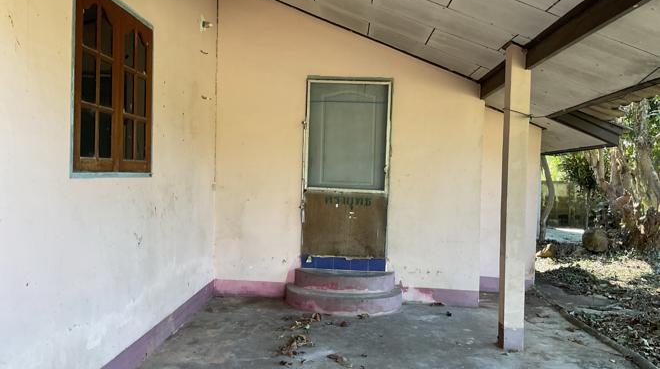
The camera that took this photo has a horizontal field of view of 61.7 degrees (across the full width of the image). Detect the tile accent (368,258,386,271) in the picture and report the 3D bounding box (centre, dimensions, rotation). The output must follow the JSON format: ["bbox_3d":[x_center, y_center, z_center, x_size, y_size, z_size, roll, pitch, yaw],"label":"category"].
[{"bbox_3d":[0.547,0.939,6.436,0.200,0.143,0.015,2,1,1],"label":"tile accent"}]

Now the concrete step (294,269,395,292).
[{"bbox_3d":[0.171,1.090,6.248,1.163,0.174,0.400,2,1,1],"label":"concrete step"}]

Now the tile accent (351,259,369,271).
[{"bbox_3d":[0.347,0.935,6.441,0.200,0.143,0.015,2,1,1],"label":"tile accent"}]

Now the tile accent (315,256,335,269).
[{"bbox_3d":[-0.055,0.919,6.450,0.200,0.143,0.015,2,1,1],"label":"tile accent"}]

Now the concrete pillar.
[{"bbox_3d":[1.639,0.106,4.863,0.168,2.660,0.168,2,1,1],"label":"concrete pillar"}]

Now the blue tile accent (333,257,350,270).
[{"bbox_3d":[0.143,0.926,6.445,0.200,0.143,0.015,2,1,1],"label":"blue tile accent"}]

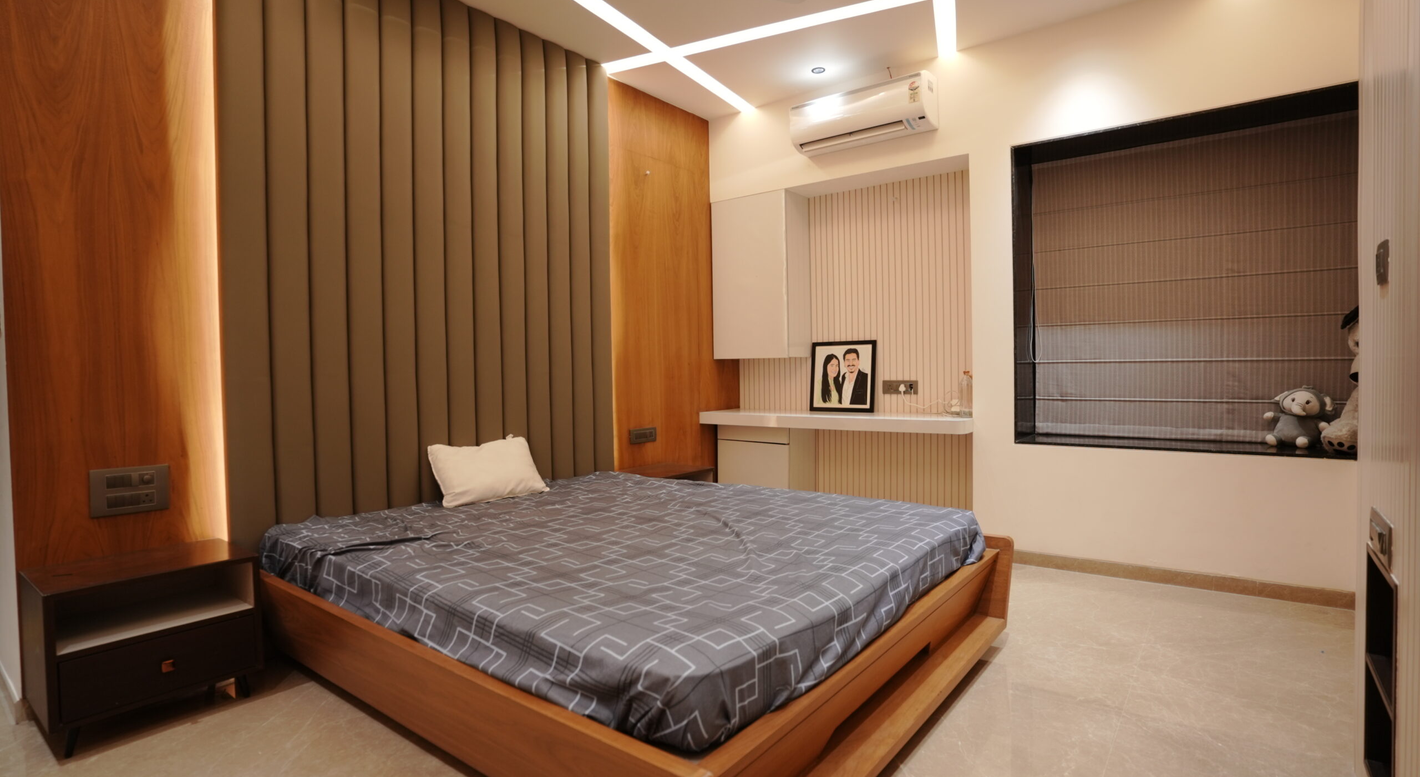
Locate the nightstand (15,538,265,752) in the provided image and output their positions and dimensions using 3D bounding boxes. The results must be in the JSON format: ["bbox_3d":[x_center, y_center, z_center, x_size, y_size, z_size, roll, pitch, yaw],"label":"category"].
[{"bbox_3d":[-1.803,0.791,2.155,0.412,0.465,0.508,0,2,37],"label":"nightstand"}]

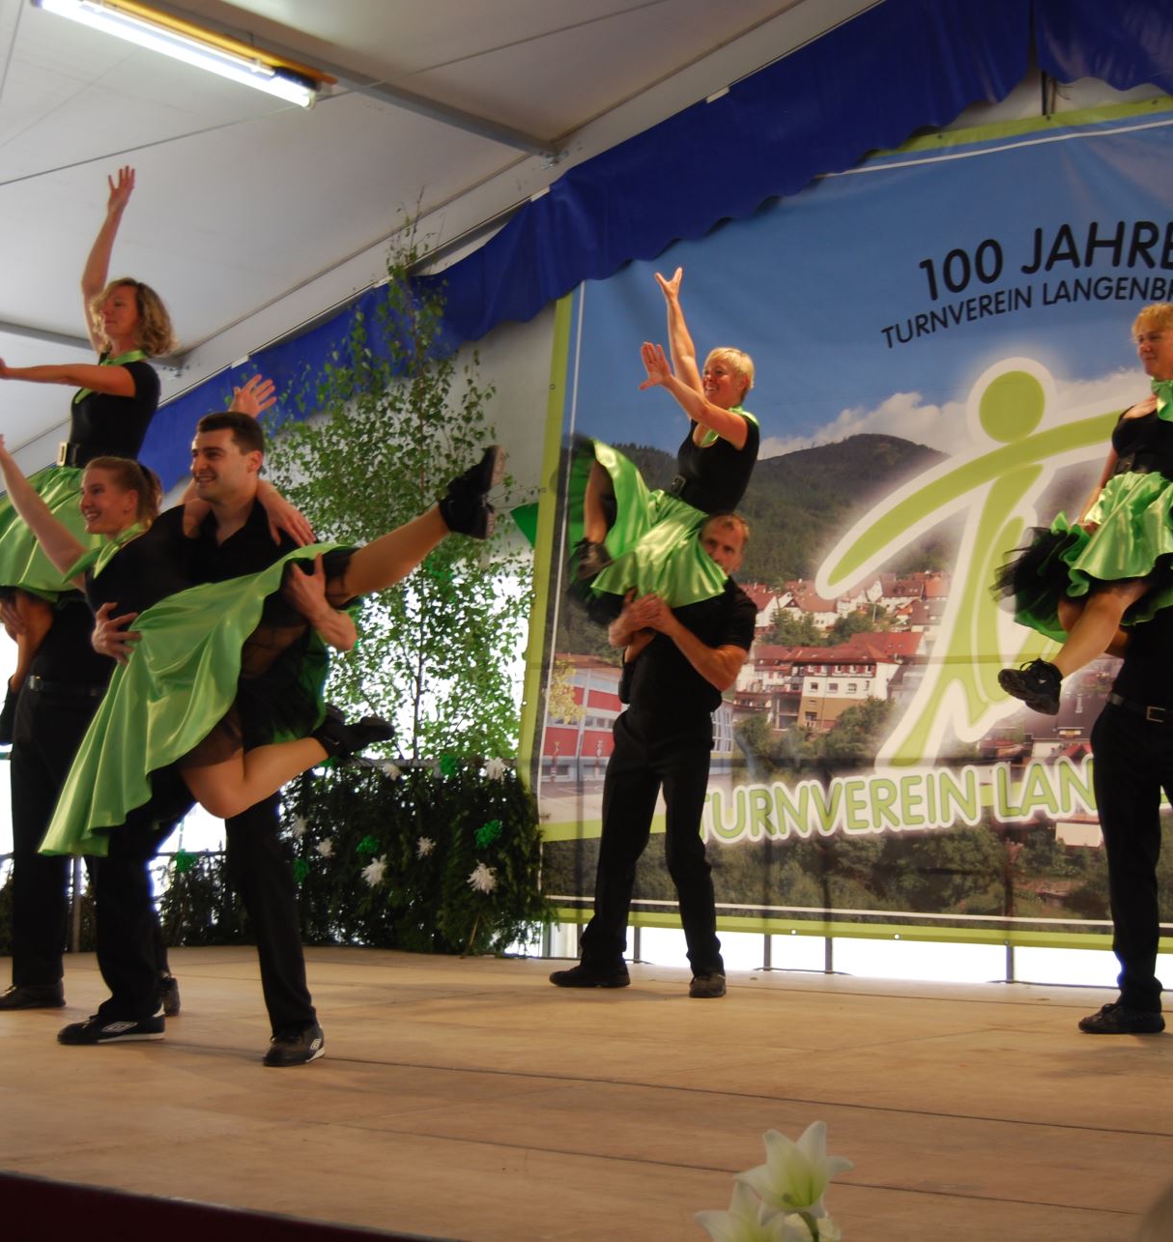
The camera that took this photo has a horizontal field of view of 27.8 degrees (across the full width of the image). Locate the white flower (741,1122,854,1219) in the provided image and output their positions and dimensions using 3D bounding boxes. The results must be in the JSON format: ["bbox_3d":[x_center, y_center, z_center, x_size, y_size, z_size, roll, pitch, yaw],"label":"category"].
[{"bbox_3d":[0.258,0.676,2.920,0.140,0.115,0.135,-3,-6,35],"label":"white flower"}]

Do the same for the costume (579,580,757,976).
[{"bbox_3d":[0.304,0.580,8.800,0.560,1.450,0.520,-3,-6,42],"label":"costume"}]

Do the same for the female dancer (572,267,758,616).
[{"bbox_3d":[0.286,-0.534,8.580,0.720,1.450,0.540,4,-6,-40],"label":"female dancer"}]

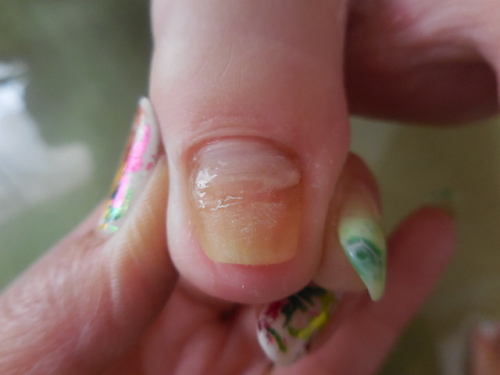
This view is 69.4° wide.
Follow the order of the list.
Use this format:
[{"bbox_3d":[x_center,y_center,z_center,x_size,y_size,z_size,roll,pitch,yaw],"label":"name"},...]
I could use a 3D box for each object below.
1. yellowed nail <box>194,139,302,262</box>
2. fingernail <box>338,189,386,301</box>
[{"bbox_3d":[-0.001,0.002,0.054,0.016,0.004,0.018,-1,78,6],"label":"yellowed nail"},{"bbox_3d":[0.021,0.011,0.067,0.009,0.004,0.021,-5,73,-15],"label":"fingernail"}]

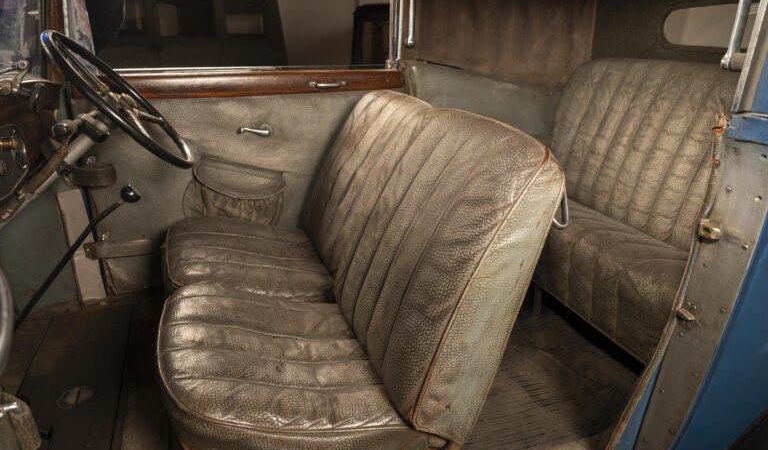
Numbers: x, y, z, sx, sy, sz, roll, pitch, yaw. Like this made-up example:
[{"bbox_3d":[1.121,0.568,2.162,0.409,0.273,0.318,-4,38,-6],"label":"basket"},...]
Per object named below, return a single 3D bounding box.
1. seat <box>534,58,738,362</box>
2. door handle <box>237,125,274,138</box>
[{"bbox_3d":[0.789,-0.112,1.571,0.515,0.715,1.144,-6,21,-17],"label":"seat"},{"bbox_3d":[-0.428,-0.308,1.692,0.112,0.033,0.047,-6,21,-17],"label":"door handle"}]

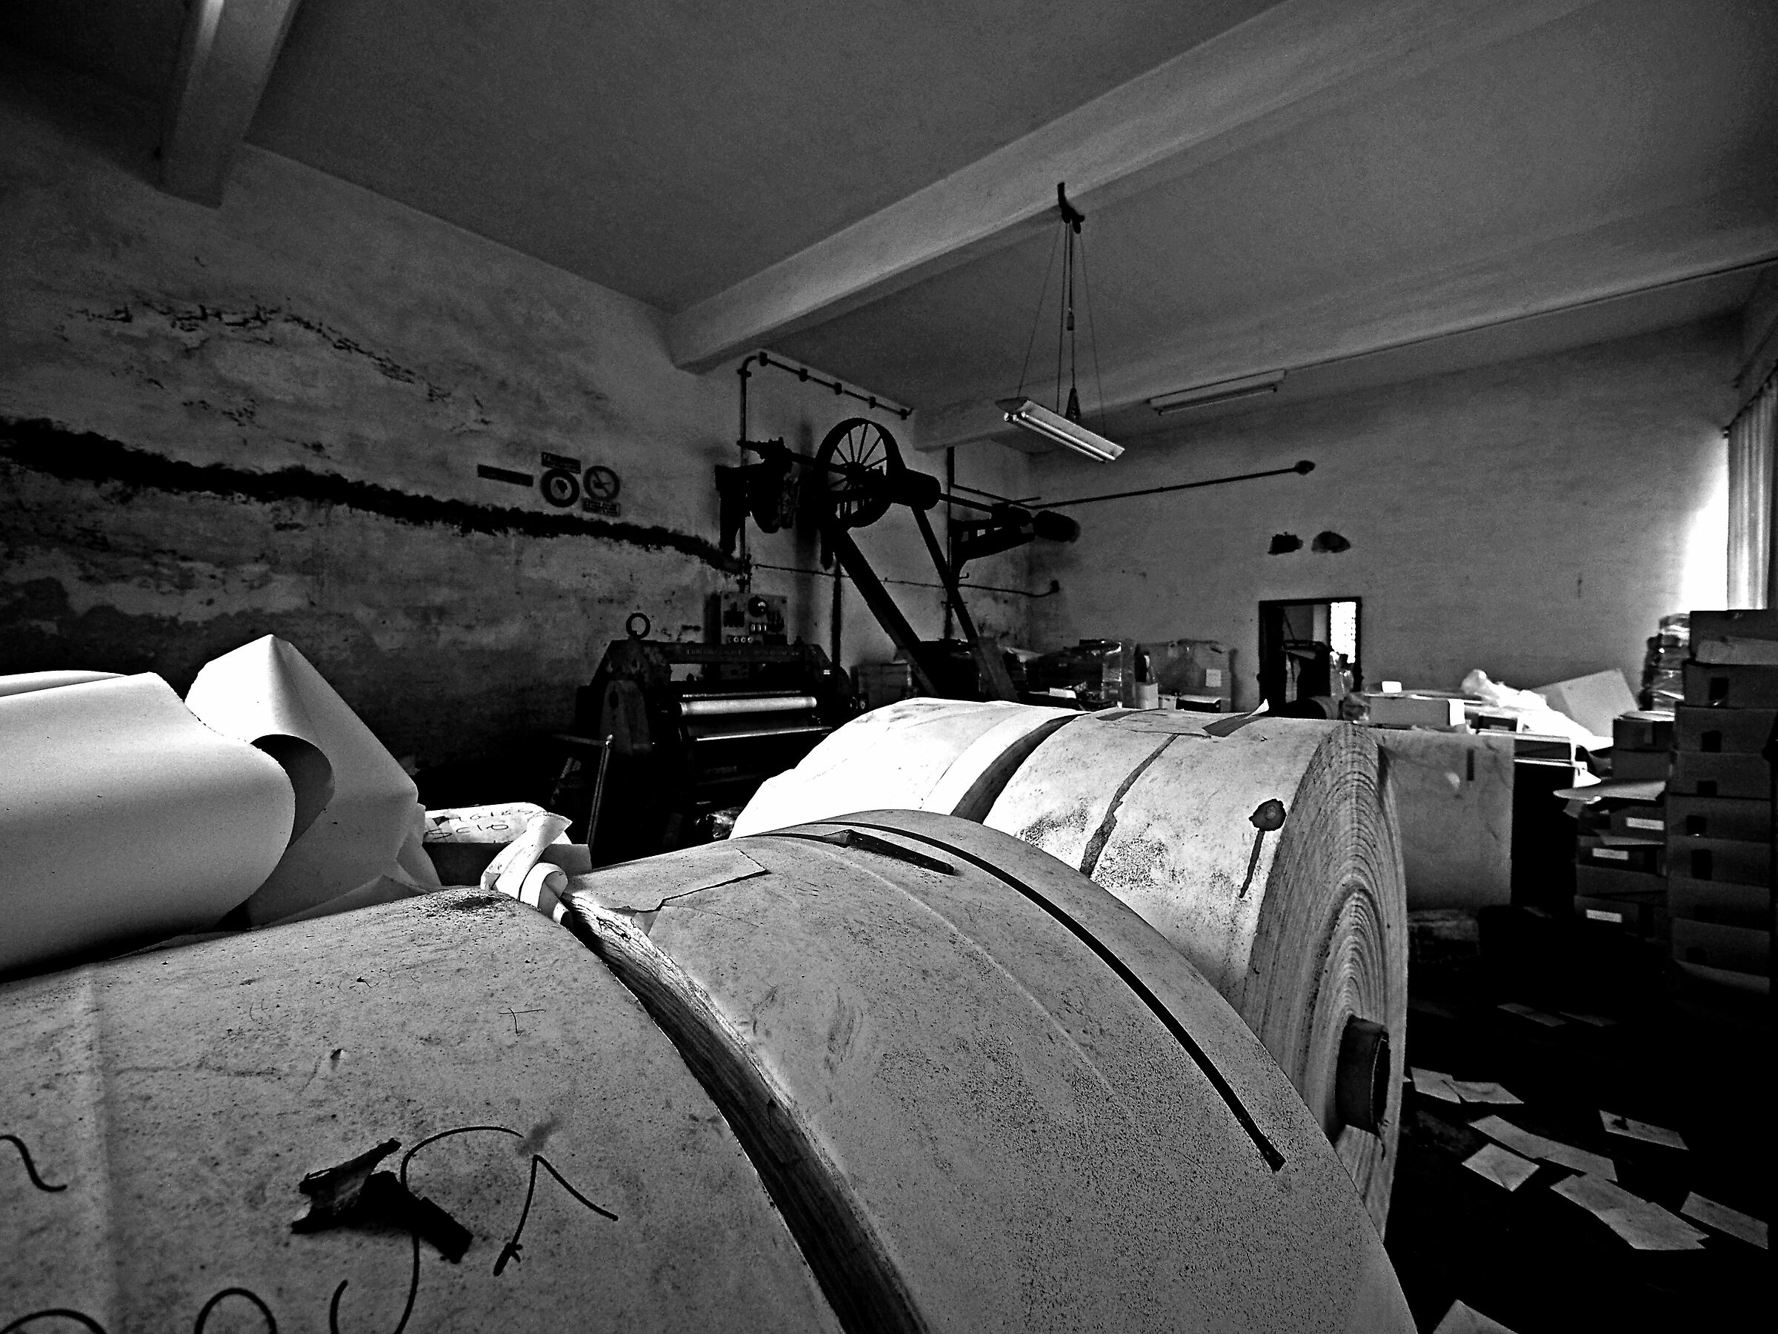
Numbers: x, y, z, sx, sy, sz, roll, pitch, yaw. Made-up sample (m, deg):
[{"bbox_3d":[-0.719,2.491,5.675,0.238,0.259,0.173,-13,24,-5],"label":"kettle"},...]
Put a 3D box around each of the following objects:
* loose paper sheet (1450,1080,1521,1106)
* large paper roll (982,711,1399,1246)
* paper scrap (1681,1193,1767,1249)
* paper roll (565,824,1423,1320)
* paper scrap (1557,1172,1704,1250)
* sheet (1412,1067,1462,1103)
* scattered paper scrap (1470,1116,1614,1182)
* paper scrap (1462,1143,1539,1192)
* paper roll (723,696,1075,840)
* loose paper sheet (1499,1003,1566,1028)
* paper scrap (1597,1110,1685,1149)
[{"bbox_3d":[1.752,1.251,2.120,0.157,0.008,0.103,0,2,4],"label":"loose paper sheet"},{"bbox_3d":[0.603,0.688,1.366,0.456,1.199,1.199,1,2,44],"label":"large paper roll"},{"bbox_3d":[1.927,1.262,1.639,0.109,0.008,0.157,-2,2,-37],"label":"paper scrap"},{"bbox_3d":[-0.092,0.754,0.803,1.111,1.111,0.472,1,2,42],"label":"paper roll"},{"bbox_3d":[1.715,1.263,1.675,0.195,0.008,0.232,-1,2,-8],"label":"paper scrap"},{"bbox_3d":[1.644,1.250,2.166,0.106,0.008,0.159,0,2,30],"label":"sheet"},{"bbox_3d":[1.712,1.257,1.891,0.147,0.008,0.290,-2,2,-41],"label":"scattered paper scrap"},{"bbox_3d":[1.550,1.261,1.823,0.159,0.008,0.106,-2,2,-30],"label":"paper scrap"},{"bbox_3d":[0.222,0.685,1.732,0.508,1.192,1.192,1,2,44],"label":"paper roll"},{"bbox_3d":[2.283,1.233,2.556,0.103,0.008,0.158,-1,2,-20],"label":"loose paper sheet"},{"bbox_3d":[2.038,1.252,1.943,0.158,0.008,0.107,1,2,36],"label":"paper scrap"}]

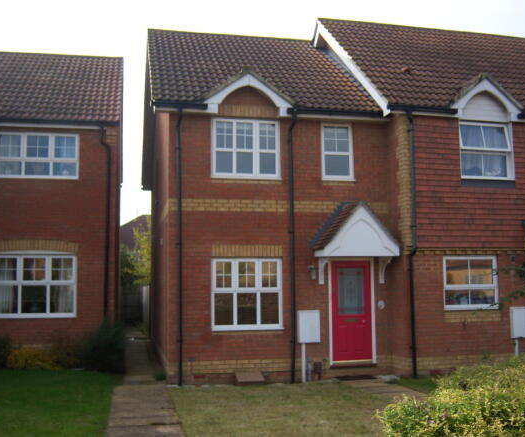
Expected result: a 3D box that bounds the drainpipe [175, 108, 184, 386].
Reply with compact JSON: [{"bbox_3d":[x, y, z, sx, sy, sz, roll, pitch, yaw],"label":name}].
[{"bbox_3d":[-1.494,0.468,10.917,0.110,4.996,0.150,1,-5,-11],"label":"drainpipe"}]

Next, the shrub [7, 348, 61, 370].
[{"bbox_3d":[-4.519,2.784,12.071,1.000,0.420,0.650,1,-6,-12],"label":"shrub"}]

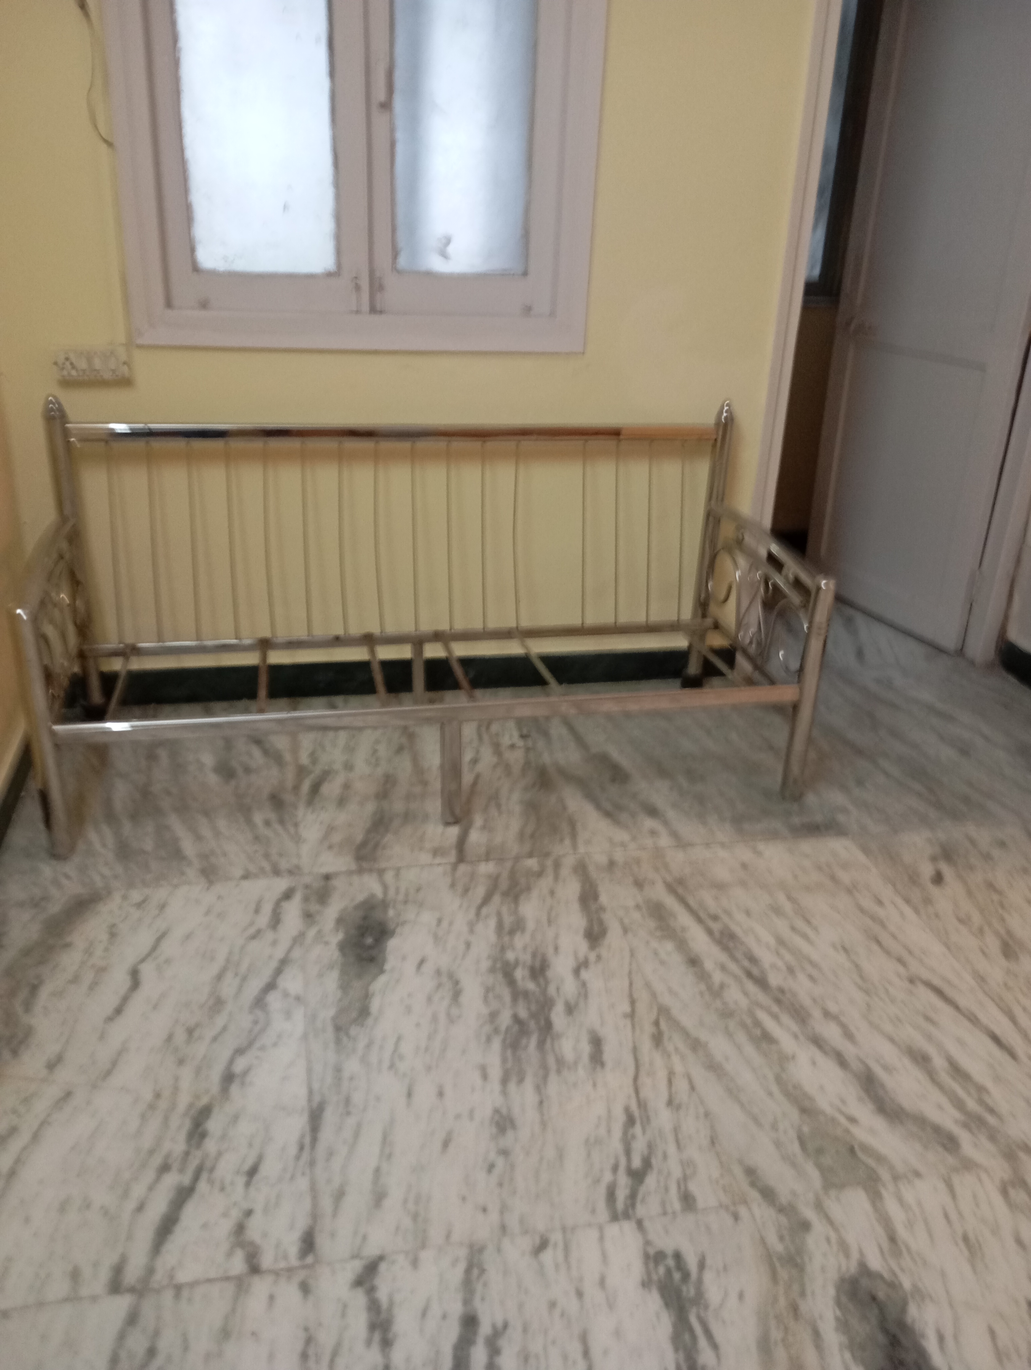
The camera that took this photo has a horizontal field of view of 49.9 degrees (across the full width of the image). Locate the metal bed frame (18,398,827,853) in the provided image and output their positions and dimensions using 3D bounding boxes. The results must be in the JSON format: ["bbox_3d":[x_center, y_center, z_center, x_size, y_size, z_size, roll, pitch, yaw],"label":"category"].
[{"bbox_3d":[-0.217,-0.224,2.884,1.869,0.900,0.764,-3,24,-13],"label":"metal bed frame"}]

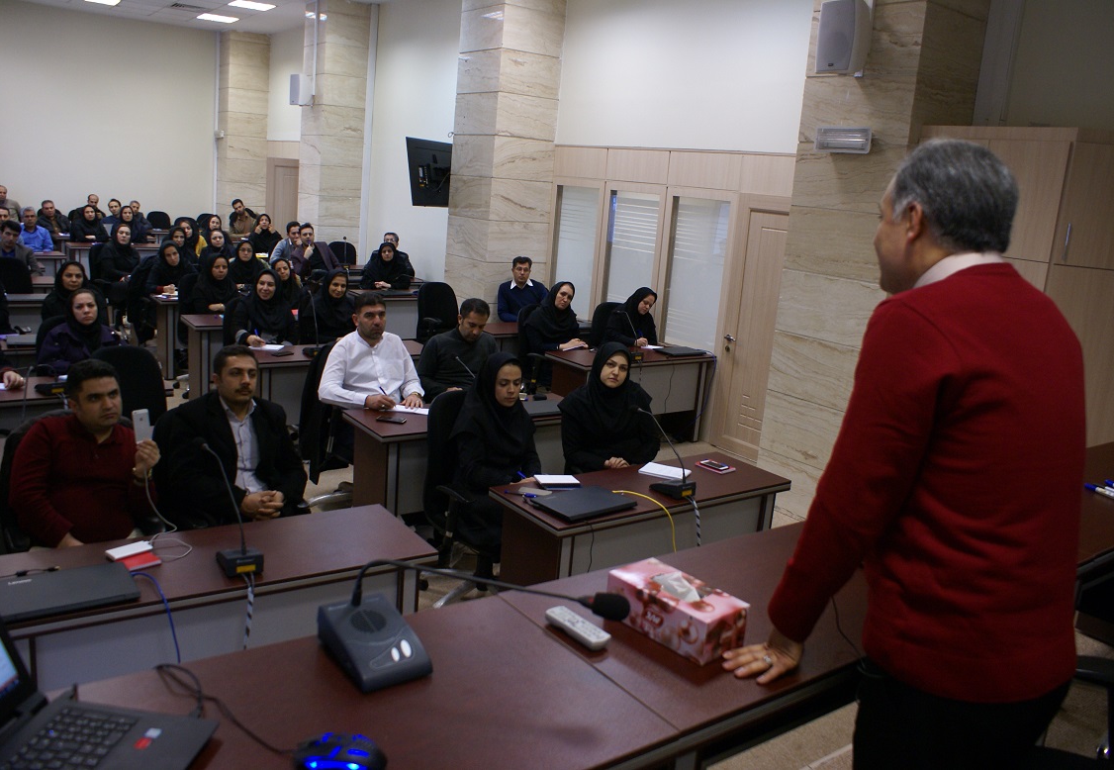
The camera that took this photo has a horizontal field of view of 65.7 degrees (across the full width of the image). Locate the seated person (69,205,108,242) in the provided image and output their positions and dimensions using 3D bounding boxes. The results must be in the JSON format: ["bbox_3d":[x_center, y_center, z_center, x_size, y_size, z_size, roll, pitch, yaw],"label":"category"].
[{"bbox_3d":[-6.445,-1.849,11.967,0.520,1.260,0.760,-5,16,-36],"label":"seated person"}]

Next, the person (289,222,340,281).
[{"bbox_3d":[-2.938,-1.273,10.542,0.600,1.350,0.850,-2,14,-27],"label":"person"}]

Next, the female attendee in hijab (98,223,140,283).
[{"bbox_3d":[-4.662,-1.064,9.333,0.520,1.280,0.750,-5,16,-36],"label":"female attendee in hijab"}]

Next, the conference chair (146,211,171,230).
[{"bbox_3d":[-6.890,-2.445,15.075,0.580,1.060,0.600,-5,16,-36],"label":"conference chair"}]

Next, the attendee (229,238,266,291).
[{"bbox_3d":[-3.039,-0.796,8.538,0.520,1.240,0.750,-4,16,-35],"label":"attendee"}]

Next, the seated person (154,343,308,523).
[{"bbox_3d":[-1.241,0.535,3.477,0.600,1.320,0.800,-6,16,-38],"label":"seated person"}]

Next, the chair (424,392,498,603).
[{"bbox_3d":[-0.356,0.548,4.290,0.620,1.050,0.660,-5,15,-35],"label":"chair"}]

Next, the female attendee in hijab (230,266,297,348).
[{"bbox_3d":[-2.242,-0.242,6.666,0.540,1.310,0.820,-2,14,-28],"label":"female attendee in hijab"}]

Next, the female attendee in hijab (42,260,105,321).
[{"bbox_3d":[-3.452,-0.292,6.228,0.520,1.220,0.750,-4,16,-35],"label":"female attendee in hijab"}]

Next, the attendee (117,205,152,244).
[{"bbox_3d":[-6.158,-1.914,12.514,0.520,1.280,0.750,-5,16,-36],"label":"attendee"}]

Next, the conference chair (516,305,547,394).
[{"bbox_3d":[-0.066,-0.181,7.729,0.620,1.050,0.640,-5,15,-35],"label":"conference chair"}]

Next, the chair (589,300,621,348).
[{"bbox_3d":[0.655,-0.176,7.611,0.620,1.050,0.640,-4,16,-35],"label":"chair"}]

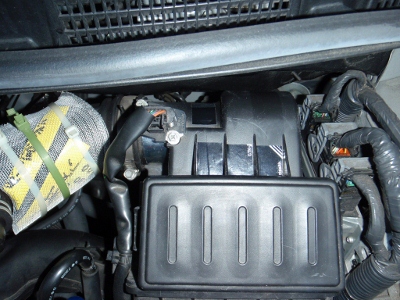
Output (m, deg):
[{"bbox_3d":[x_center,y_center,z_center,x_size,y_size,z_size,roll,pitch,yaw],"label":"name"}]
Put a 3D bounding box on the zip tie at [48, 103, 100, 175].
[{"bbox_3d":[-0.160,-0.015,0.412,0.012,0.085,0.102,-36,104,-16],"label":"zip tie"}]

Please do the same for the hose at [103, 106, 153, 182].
[{"bbox_3d":[-0.086,-0.009,0.395,0.034,0.034,0.100,27,83,-11],"label":"hose"}]

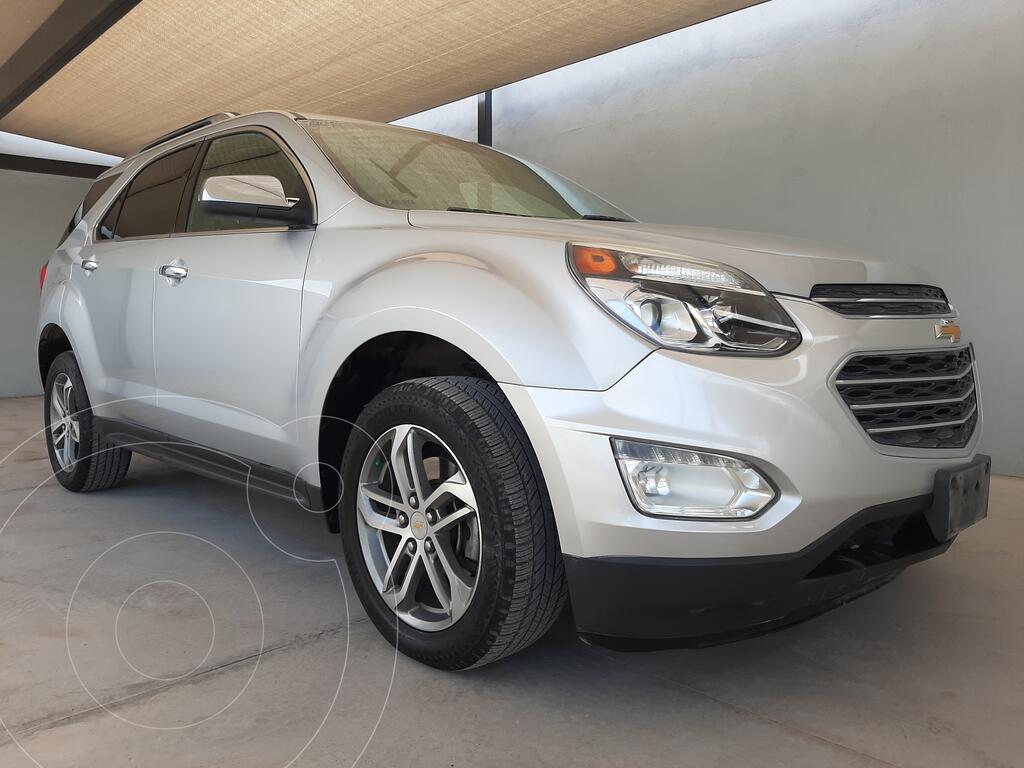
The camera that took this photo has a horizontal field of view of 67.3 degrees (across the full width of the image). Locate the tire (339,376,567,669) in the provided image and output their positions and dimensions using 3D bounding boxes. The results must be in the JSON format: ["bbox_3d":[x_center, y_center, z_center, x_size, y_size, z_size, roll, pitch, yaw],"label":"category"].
[{"bbox_3d":[-0.164,0.334,1.952,0.243,0.705,0.710,-3,5,-44],"label":"tire"}]

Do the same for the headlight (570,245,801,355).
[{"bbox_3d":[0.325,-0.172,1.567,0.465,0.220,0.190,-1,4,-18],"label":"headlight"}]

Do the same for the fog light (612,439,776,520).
[{"bbox_3d":[0.359,0.181,1.538,0.330,0.160,0.115,-1,4,-18],"label":"fog light"}]

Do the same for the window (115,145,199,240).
[{"bbox_3d":[-1.415,-0.746,3.072,0.660,0.400,0.050,4,-17,45],"label":"window"}]

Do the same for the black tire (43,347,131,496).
[{"bbox_3d":[-2.188,0.187,3.963,0.710,0.705,0.243,4,5,45],"label":"black tire"}]

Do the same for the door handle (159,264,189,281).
[{"bbox_3d":[-1.147,-0.381,2.645,0.195,0.048,0.052,4,6,45],"label":"door handle"}]

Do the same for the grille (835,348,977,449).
[{"bbox_3d":[1.003,0.028,1.841,0.160,0.240,0.880,4,6,45],"label":"grille"}]

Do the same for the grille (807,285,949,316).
[{"bbox_3d":[0.979,-0.199,1.849,0.150,0.075,0.860,4,6,45],"label":"grille"}]

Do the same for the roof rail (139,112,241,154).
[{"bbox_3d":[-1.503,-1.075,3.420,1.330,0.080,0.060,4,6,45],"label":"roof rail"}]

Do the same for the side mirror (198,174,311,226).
[{"bbox_3d":[-0.708,-0.498,2.120,0.215,0.147,0.235,4,6,45],"label":"side mirror"}]

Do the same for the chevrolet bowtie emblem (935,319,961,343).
[{"bbox_3d":[1.023,-0.126,1.809,0.032,0.060,0.165,4,6,45],"label":"chevrolet bowtie emblem"}]

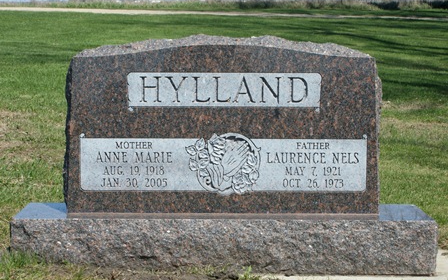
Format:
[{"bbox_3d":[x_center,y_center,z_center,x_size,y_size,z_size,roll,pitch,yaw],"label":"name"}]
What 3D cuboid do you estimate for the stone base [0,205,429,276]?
[{"bbox_3d":[0.001,0.386,3.286,1.610,0.215,0.295,0,9,0],"label":"stone base"}]

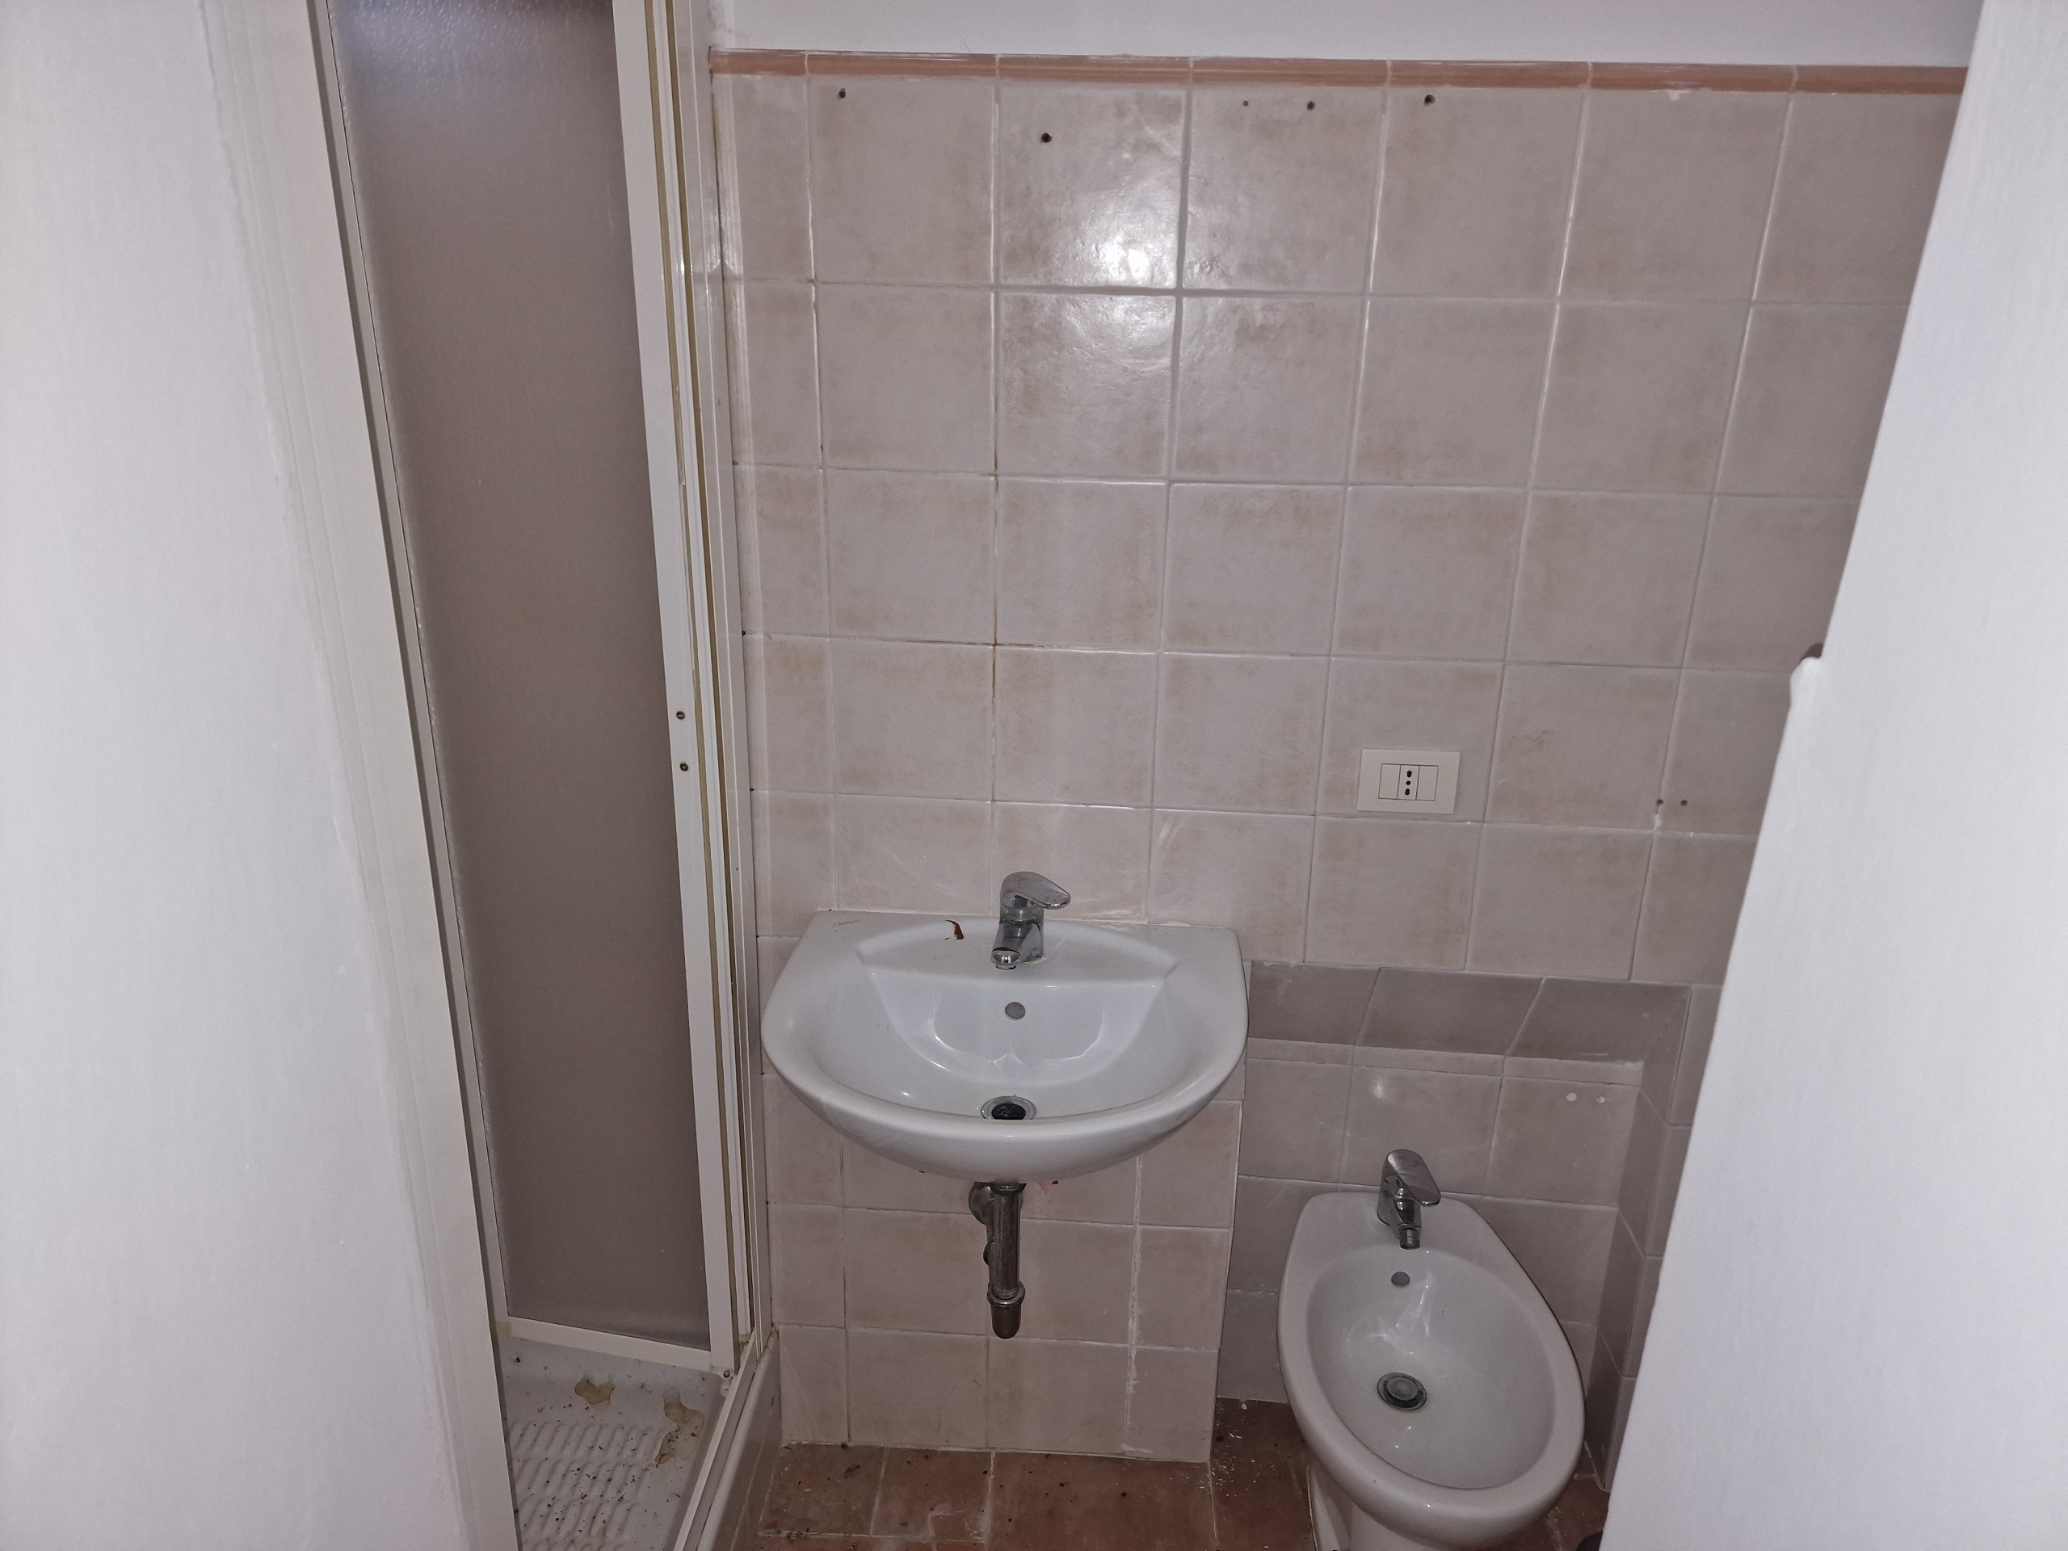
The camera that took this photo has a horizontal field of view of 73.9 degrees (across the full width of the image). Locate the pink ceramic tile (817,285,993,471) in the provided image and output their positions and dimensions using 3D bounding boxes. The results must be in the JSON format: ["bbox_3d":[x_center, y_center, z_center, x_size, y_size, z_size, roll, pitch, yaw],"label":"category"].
[{"bbox_3d":[-0.143,-0.451,1.574,0.200,0.200,0.009,2,18,3],"label":"pink ceramic tile"}]

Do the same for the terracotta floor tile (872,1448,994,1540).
[{"bbox_3d":[-0.145,1.028,1.966,0.156,0.010,0.155,2,18,3],"label":"terracotta floor tile"}]

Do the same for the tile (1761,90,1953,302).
[{"bbox_3d":[0.875,-0.602,1.441,0.200,0.200,0.010,2,19,3],"label":"tile"}]

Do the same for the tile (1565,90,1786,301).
[{"bbox_3d":[0.671,-0.612,1.464,0.200,0.200,0.009,2,18,3],"label":"tile"}]

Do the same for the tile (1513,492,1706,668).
[{"bbox_3d":[0.660,-0.224,1.580,0.199,0.199,0.010,2,20,4],"label":"tile"}]

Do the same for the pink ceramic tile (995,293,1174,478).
[{"bbox_3d":[0.060,-0.443,1.563,0.200,0.200,0.009,2,18,3],"label":"pink ceramic tile"}]

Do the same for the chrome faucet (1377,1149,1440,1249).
[{"bbox_3d":[0.520,0.586,1.894,0.078,0.110,0.130,2,19,3],"label":"chrome faucet"}]

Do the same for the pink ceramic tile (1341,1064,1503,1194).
[{"bbox_3d":[0.553,0.509,1.971,0.203,0.196,0.010,2,19,3],"label":"pink ceramic tile"}]

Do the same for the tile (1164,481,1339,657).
[{"bbox_3d":[0.256,-0.241,1.606,0.199,0.199,0.010,2,20,4],"label":"tile"}]

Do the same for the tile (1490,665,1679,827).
[{"bbox_3d":[0.656,-0.034,1.649,0.199,0.199,0.010,2,20,4],"label":"tile"}]

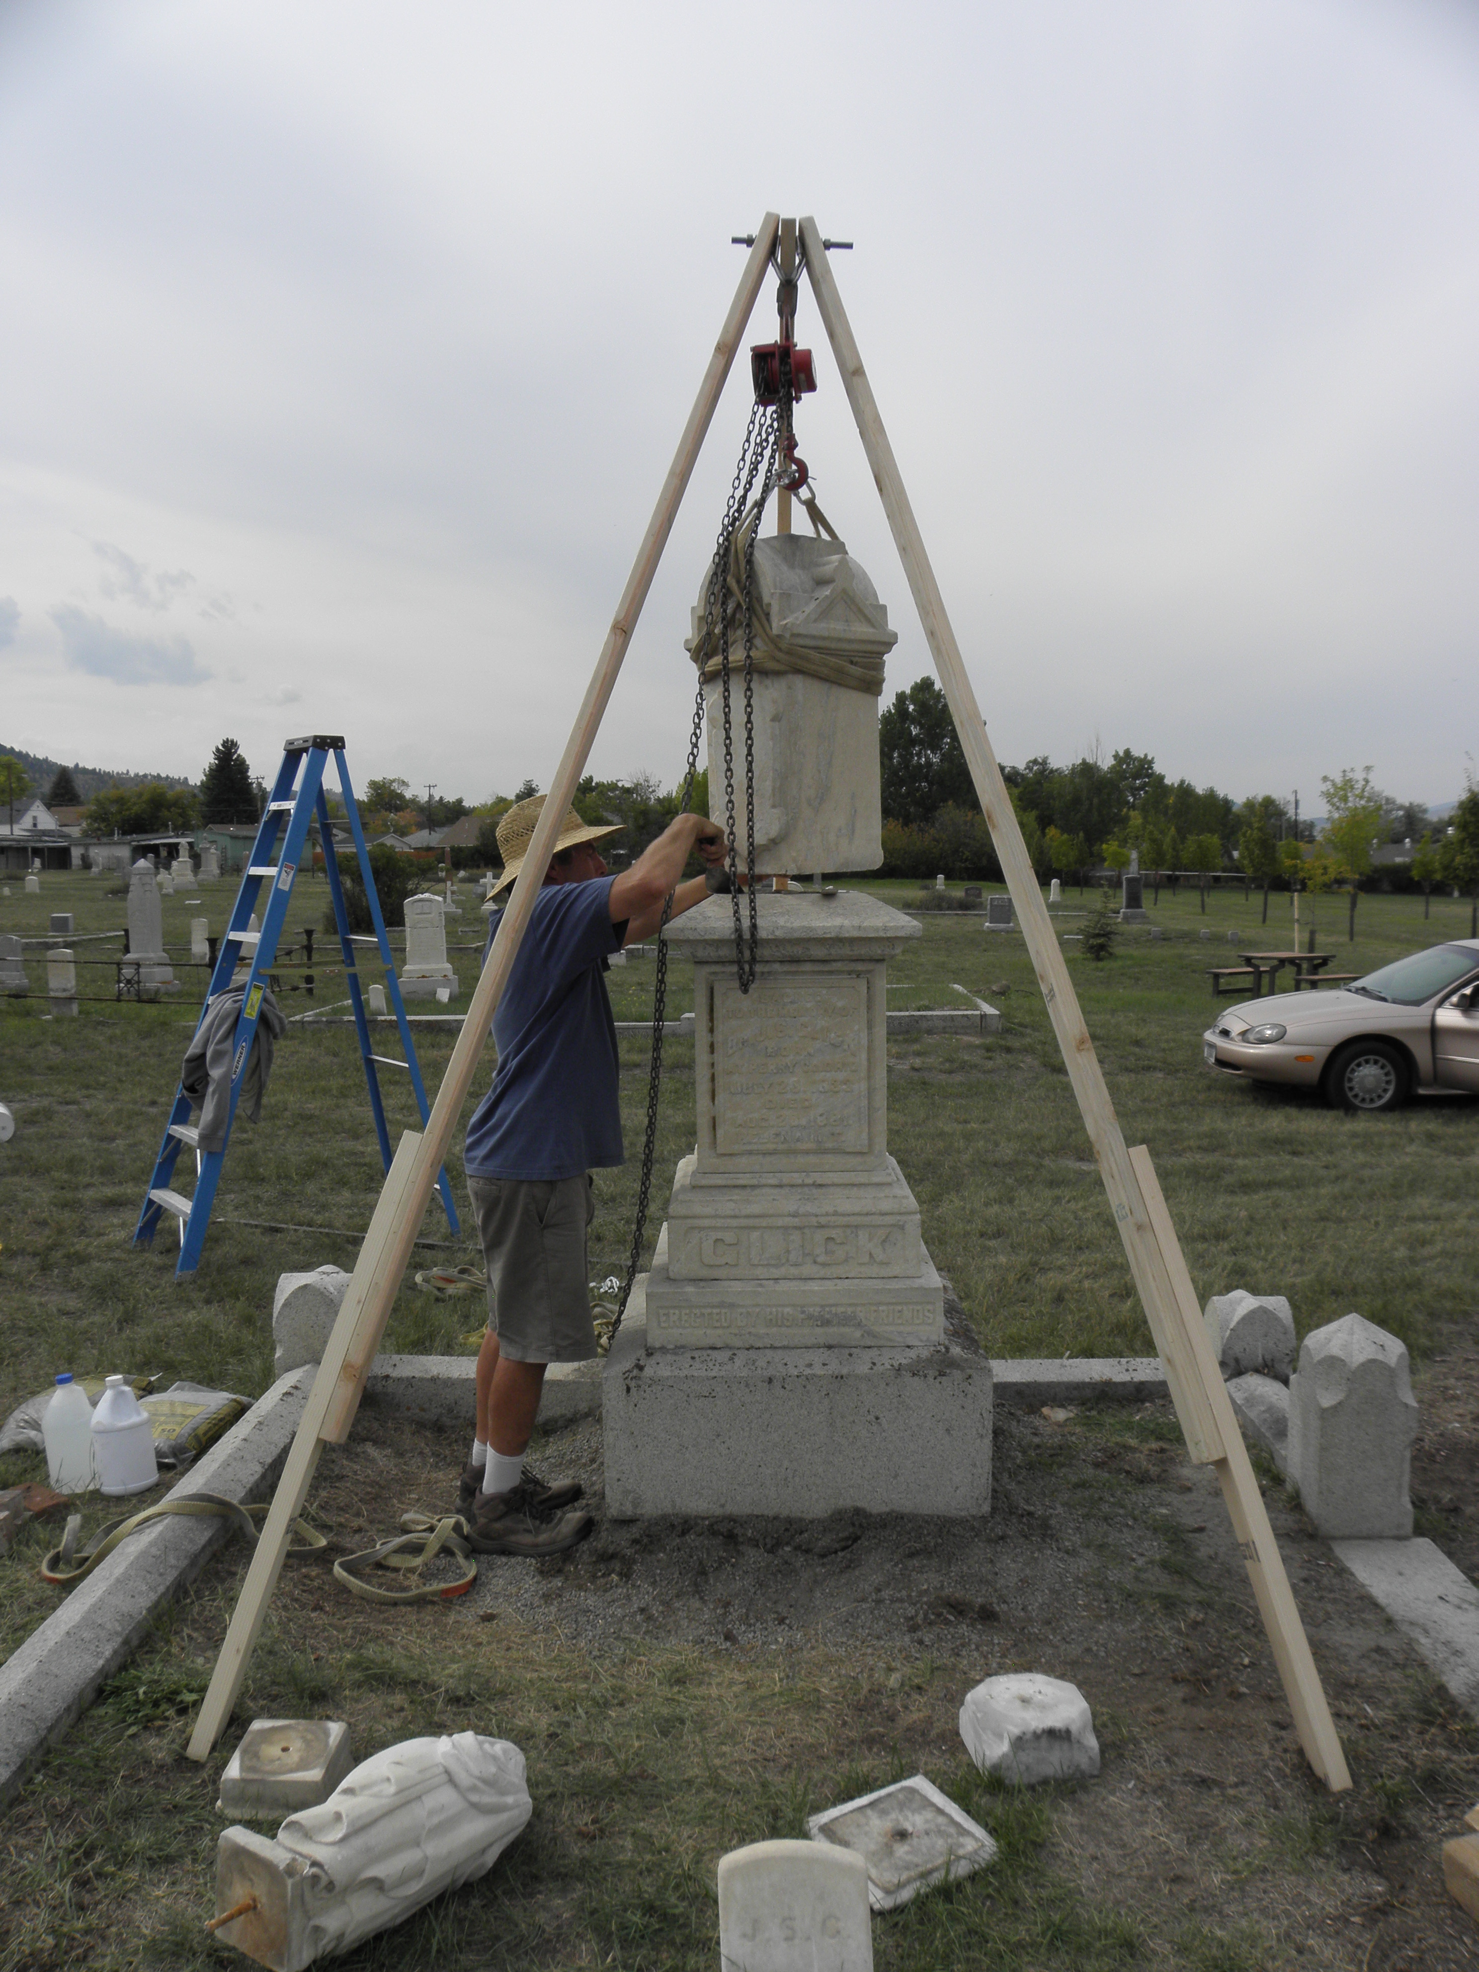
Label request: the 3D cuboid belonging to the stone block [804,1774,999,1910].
[{"bbox_3d":[0.262,1.377,2.376,0.229,0.035,0.216,-3,5,-29],"label":"stone block"}]

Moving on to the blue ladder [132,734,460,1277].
[{"bbox_3d":[-2.064,0.036,6.834,1.367,2.330,0.658,-4,6,-37],"label":"blue ladder"}]

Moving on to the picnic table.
[{"bbox_3d":[8.620,-0.130,23.400,1.550,0.750,0.800,-3,5,-40],"label":"picnic table"}]

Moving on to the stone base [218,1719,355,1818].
[{"bbox_3d":[-0.805,1.398,2.634,0.190,0.080,0.190,0,5,0],"label":"stone base"}]

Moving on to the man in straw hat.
[{"bbox_3d":[-0.355,0.443,3.631,0.642,1.822,0.510,-1,5,-8],"label":"man in straw hat"}]

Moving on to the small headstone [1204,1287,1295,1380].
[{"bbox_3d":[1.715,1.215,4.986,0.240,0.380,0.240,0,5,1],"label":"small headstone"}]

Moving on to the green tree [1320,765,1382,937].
[{"bbox_3d":[18.192,-3.959,44.000,1.900,5.217,1.900,0,5,0],"label":"green tree"}]

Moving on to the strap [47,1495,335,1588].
[{"bbox_3d":[-1.290,1.254,3.460,0.610,0.160,0.280,-1,4,-15],"label":"strap"}]

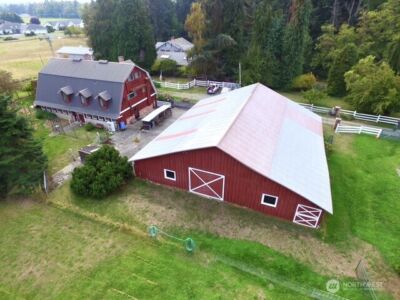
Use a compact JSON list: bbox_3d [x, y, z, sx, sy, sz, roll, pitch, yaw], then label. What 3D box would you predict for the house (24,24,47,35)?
[{"bbox_3d":[-119.459,-88.331,168.555,13.000,5.600,9.600,-8,33,-13],"label":"house"}]

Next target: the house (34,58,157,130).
[{"bbox_3d":[-17.510,-10.421,38.459,16.600,8.500,10.800,11,33,18],"label":"house"}]

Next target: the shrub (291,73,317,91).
[{"bbox_3d":[22.400,-14.664,49.961,5.000,3.400,5.000,0,32,0],"label":"shrub"}]

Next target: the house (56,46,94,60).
[{"bbox_3d":[-40.083,-32.737,78.784,13.000,4.400,7.500,7,32,11],"label":"house"}]

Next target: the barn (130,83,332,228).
[{"bbox_3d":[5.203,-2.458,28.077,18.800,6.063,19.695,12,34,19],"label":"barn"}]

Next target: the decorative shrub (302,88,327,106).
[{"bbox_3d":[21.500,-9.996,43.341,4.200,2.400,4.200,0,32,0],"label":"decorative shrub"}]

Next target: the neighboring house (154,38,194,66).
[{"bbox_3d":[-7.225,-31.218,73.040,10.200,7.600,10.800,8,33,13],"label":"neighboring house"}]

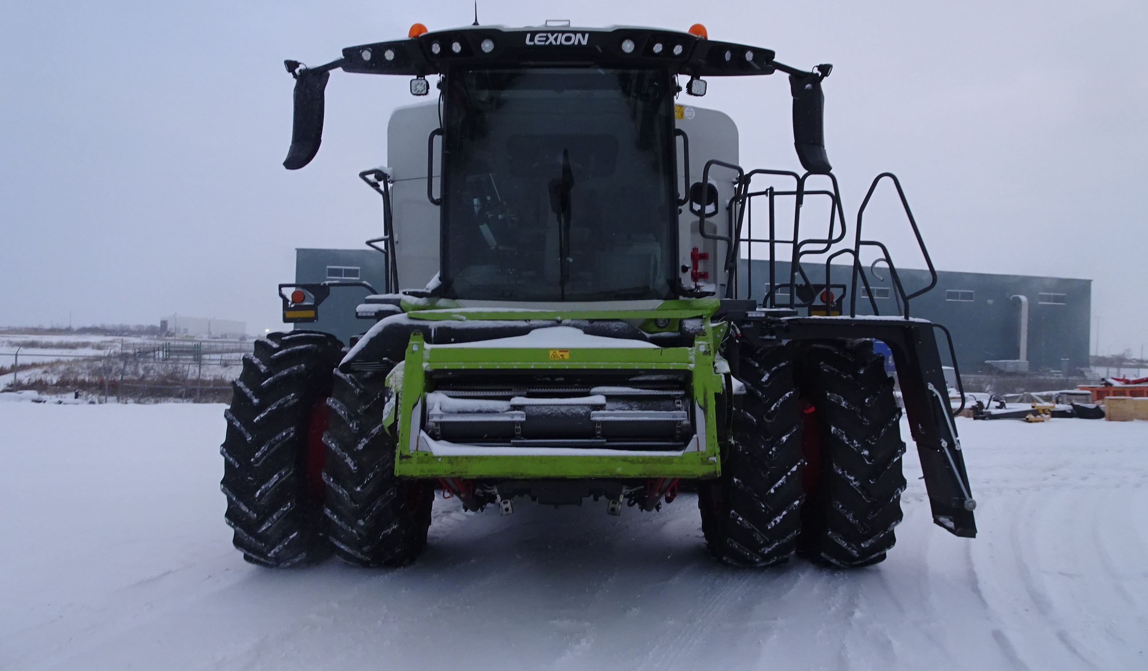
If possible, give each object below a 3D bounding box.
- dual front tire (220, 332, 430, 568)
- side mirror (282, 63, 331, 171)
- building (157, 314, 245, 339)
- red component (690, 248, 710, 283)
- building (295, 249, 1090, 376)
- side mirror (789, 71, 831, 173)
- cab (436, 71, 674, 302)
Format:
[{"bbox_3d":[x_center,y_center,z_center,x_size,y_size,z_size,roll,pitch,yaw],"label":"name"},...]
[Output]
[{"bbox_3d":[-1.895,0.930,6.680,1.300,1.950,1.950,0,0,0],"label":"dual front tire"},{"bbox_3d":[-1.810,-1.475,5.380,0.260,0.690,0.220,0,0,23],"label":"side mirror"},{"bbox_3d":[-144.400,-2.600,310.000,36.000,8.500,32.000,1,-1,-6],"label":"building"},{"bbox_3d":[1.090,-0.610,6.900,0.170,0.310,0.110,0,0,0],"label":"red component"},{"bbox_3d":[13.900,-2.400,108.000,92.000,12.300,40.000,1,-1,-7],"label":"building"},{"bbox_3d":[1.600,-1.445,5.380,0.260,0.680,0.220,1,0,-23],"label":"side mirror"},{"bbox_3d":[-0.110,-1.070,6.200,1.660,1.720,1.550,0,0,0],"label":"cab"}]

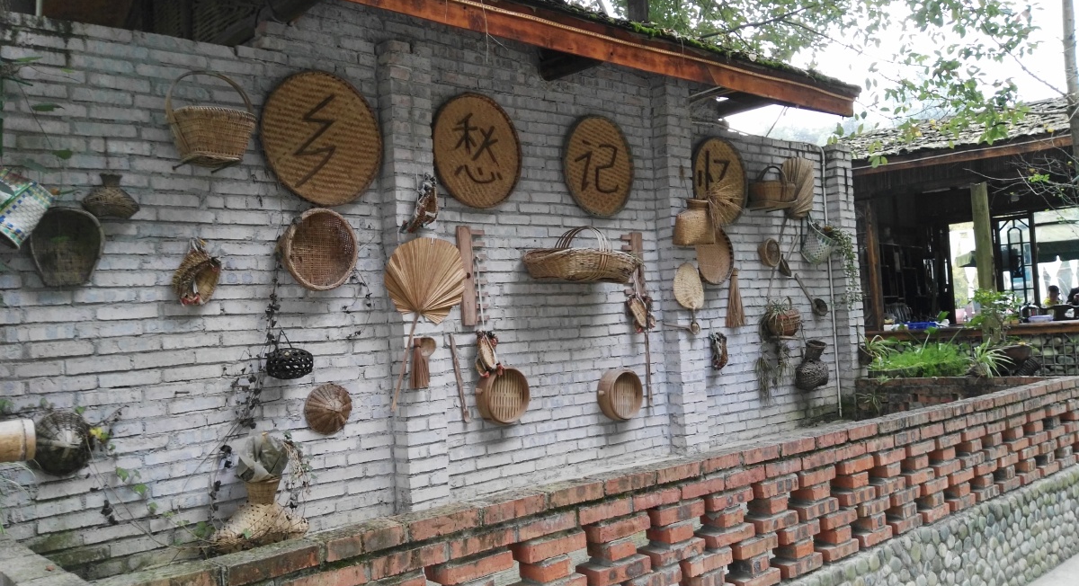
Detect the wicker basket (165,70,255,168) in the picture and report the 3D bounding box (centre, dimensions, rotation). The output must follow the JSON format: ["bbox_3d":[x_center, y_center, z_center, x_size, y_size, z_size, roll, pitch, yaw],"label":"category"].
[{"bbox_3d":[-1.377,-0.743,3.670,0.345,0.375,0.330,-2,-2,-40],"label":"wicker basket"}]

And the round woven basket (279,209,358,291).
[{"bbox_3d":[-1.052,-0.197,4.096,0.145,0.385,0.385,-3,-1,41],"label":"round woven basket"}]

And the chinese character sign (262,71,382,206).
[{"bbox_3d":[-1.048,-0.745,4.202,0.645,0.645,0.050,-2,-2,-41],"label":"chinese character sign"}]

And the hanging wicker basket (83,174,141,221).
[{"bbox_3d":[-1.716,-0.387,3.491,0.225,0.178,0.220,-2,-2,-41],"label":"hanging wicker basket"}]

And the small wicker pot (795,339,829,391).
[{"bbox_3d":[2.072,0.552,6.616,0.245,0.345,0.240,8,11,-2],"label":"small wicker pot"}]

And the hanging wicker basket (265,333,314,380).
[{"bbox_3d":[-1.127,0.287,3.949,0.210,0.205,0.210,-2,-2,-41],"label":"hanging wicker basket"}]

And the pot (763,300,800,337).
[{"bbox_3d":[1.767,0.172,6.322,0.250,0.270,0.240,-3,-2,0],"label":"pot"}]

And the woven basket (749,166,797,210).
[{"bbox_3d":[1.692,-0.796,6.332,0.340,0.290,0.240,-2,-2,-40],"label":"woven basket"}]

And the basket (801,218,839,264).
[{"bbox_3d":[2.170,-0.407,6.760,0.280,0.320,0.260,-2,20,-41],"label":"basket"}]

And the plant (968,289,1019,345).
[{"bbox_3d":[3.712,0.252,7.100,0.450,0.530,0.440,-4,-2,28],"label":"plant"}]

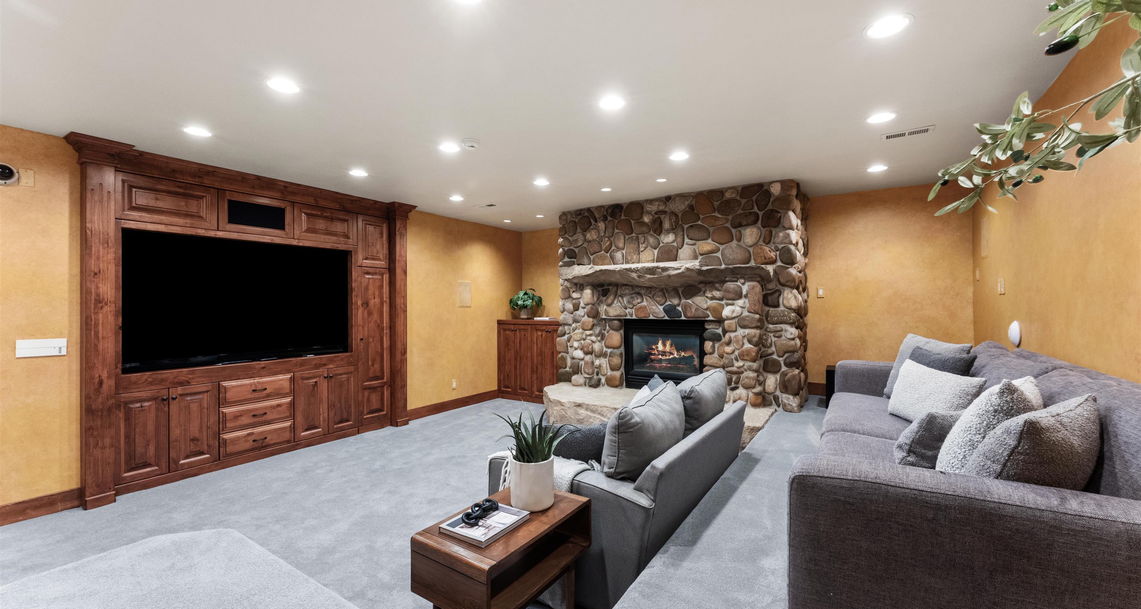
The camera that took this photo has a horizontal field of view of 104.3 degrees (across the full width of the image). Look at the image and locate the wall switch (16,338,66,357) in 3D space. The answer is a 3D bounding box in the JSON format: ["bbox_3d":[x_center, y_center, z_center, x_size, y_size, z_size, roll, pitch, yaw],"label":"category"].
[{"bbox_3d":[-3.738,0.308,3.138,0.020,0.120,0.236,0,0,33],"label":"wall switch"}]

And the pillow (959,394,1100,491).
[{"bbox_3d":[1.340,0.460,1.276,0.450,0.410,0.170,0,18,-24],"label":"pillow"}]

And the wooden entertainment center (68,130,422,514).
[{"bbox_3d":[-2.889,0.141,4.451,0.420,2.720,2.890,0,0,33],"label":"wooden entertainment center"}]

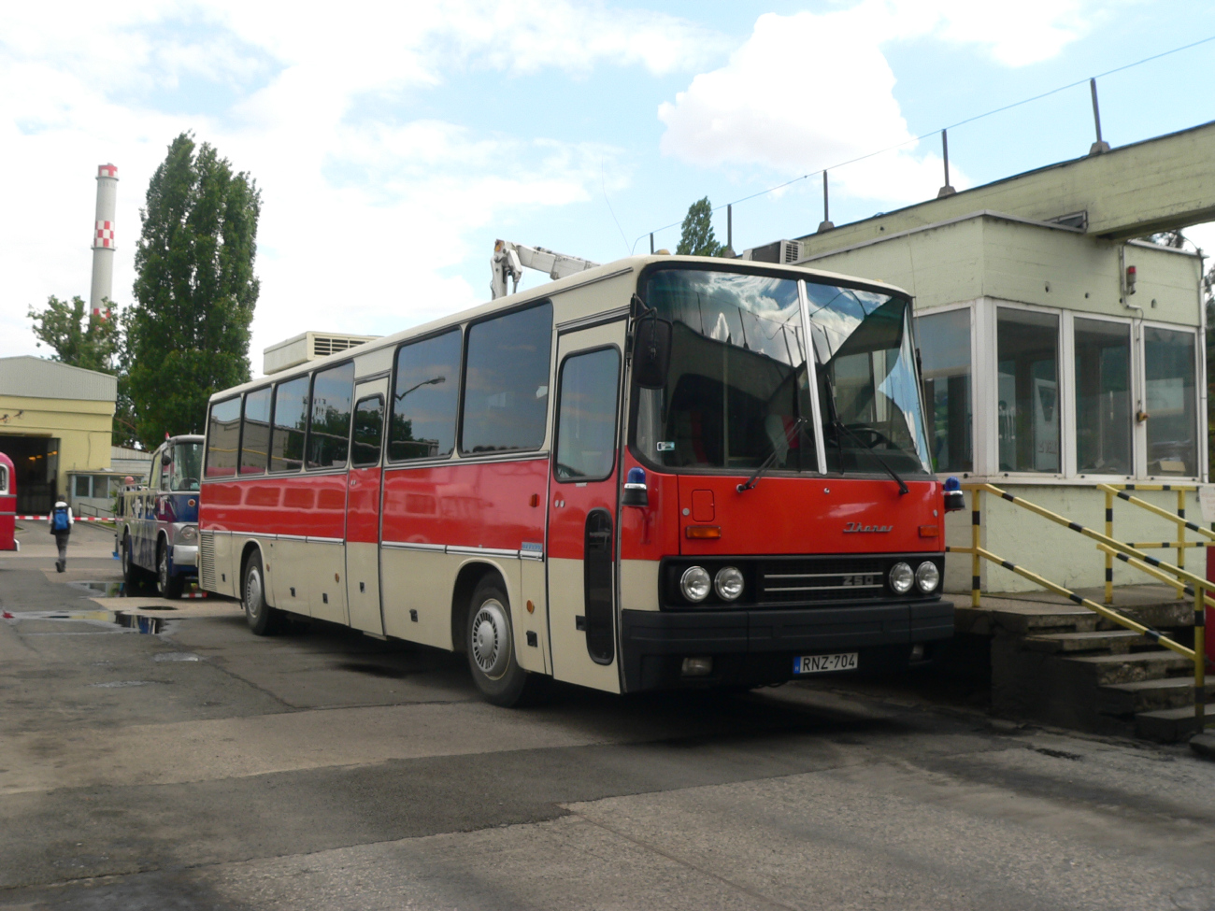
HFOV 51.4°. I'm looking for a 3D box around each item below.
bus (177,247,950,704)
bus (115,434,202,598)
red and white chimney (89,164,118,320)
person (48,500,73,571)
[{"bbox_3d":[-1.622,0.289,12.870,2.520,3.380,12.025,2,-3,-30],"label":"bus"},{"bbox_3d":[-7.141,1.081,23.068,2.500,2.650,8.700,1,-3,-26],"label":"bus"},{"bbox_3d":[-147.287,-34.195,366.833,6.300,102.230,6.300,0,-3,0],"label":"red and white chimney"},{"bbox_3d":[-12.355,1.778,28.589,0.520,1.700,0.450,0,-3,-2],"label":"person"}]

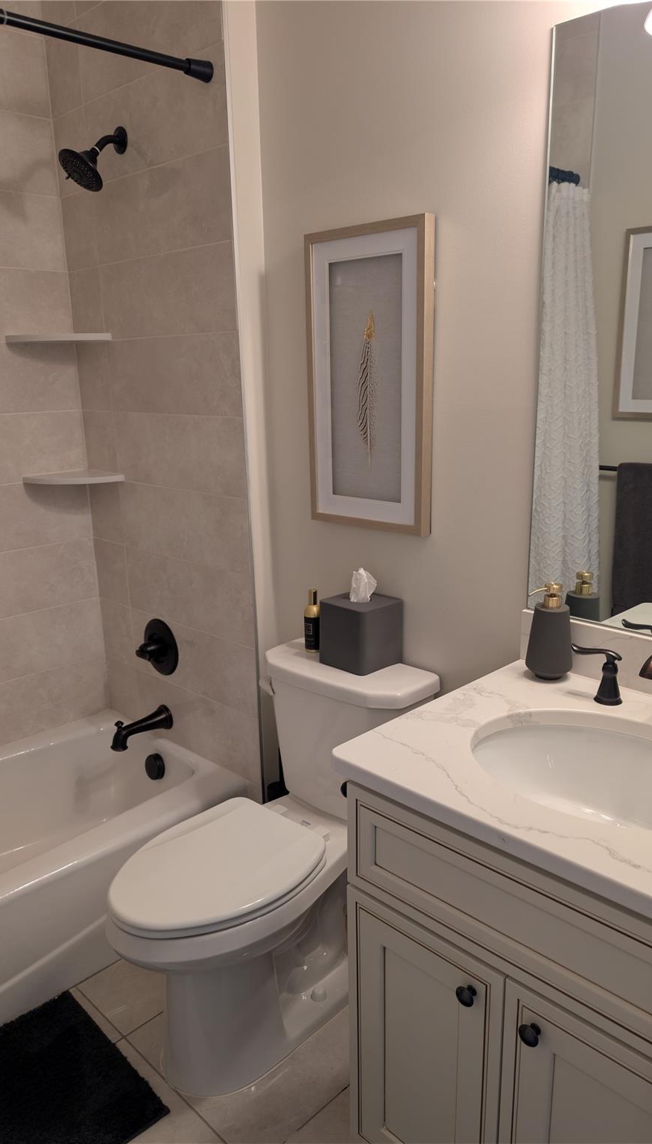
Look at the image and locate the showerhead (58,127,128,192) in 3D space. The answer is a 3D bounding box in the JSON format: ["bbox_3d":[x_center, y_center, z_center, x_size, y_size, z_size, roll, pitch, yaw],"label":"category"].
[{"bbox_3d":[-0.600,-1.073,2.049,0.127,0.171,0.177,13,20,43],"label":"showerhead"}]

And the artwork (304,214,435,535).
[{"bbox_3d":[0.092,-0.416,1.750,0.335,0.644,0.036,13,20,43],"label":"artwork"}]

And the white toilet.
[{"bbox_3d":[-0.139,0.649,1.770,0.440,0.795,0.728,13,20,43],"label":"white toilet"}]

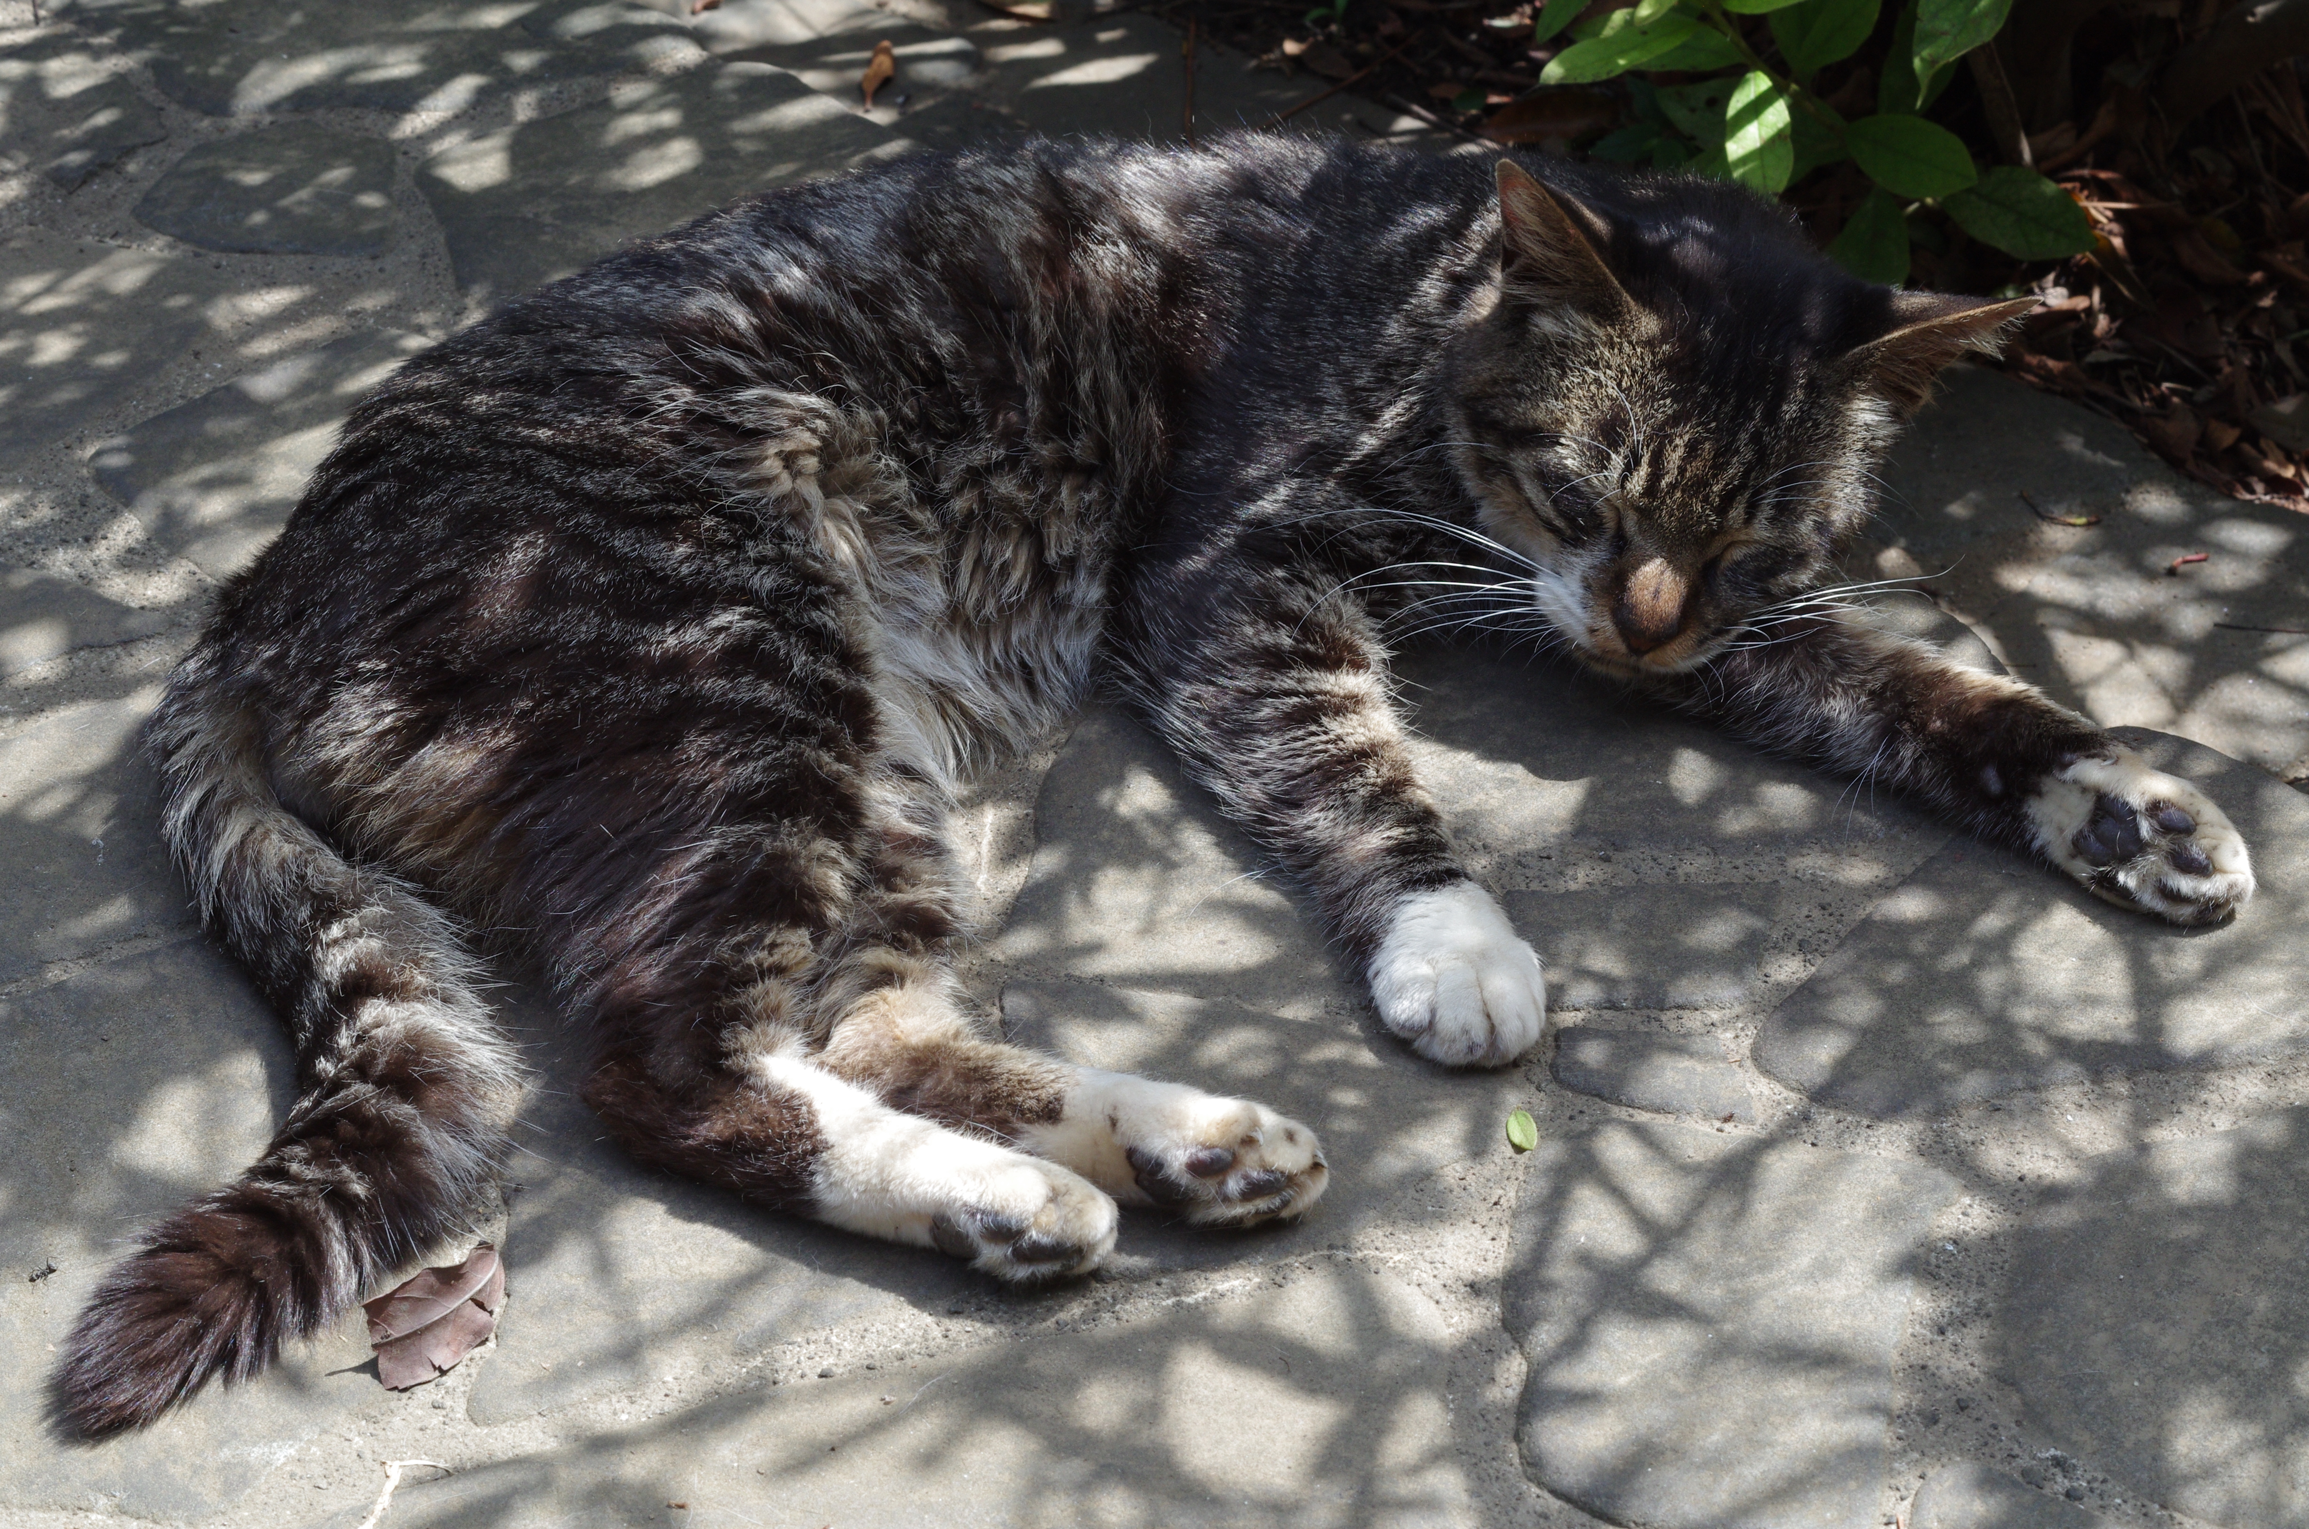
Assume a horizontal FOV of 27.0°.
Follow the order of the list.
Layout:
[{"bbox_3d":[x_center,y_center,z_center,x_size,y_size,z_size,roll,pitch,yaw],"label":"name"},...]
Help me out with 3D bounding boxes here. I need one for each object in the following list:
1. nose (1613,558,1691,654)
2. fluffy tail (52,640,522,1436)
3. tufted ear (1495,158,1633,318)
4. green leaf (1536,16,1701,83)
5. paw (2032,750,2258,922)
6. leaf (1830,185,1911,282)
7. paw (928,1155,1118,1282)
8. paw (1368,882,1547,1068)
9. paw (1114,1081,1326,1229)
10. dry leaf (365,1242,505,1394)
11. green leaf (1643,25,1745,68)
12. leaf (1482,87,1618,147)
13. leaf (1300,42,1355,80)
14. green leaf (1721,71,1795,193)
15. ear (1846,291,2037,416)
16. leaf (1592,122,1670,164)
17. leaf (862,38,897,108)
[{"bbox_3d":[0.121,-0.038,1.167,0.018,0.018,0.015,15,33,0],"label":"nose"},{"bbox_3d":[-0.189,0.057,1.079,0.100,0.055,0.220,0,38,0],"label":"fluffy tail"},{"bbox_3d":[0.100,-0.129,1.178,0.036,0.045,0.022,-2,34,41],"label":"tufted ear"},{"bbox_3d":[0.116,-0.178,1.196,0.044,0.007,0.019,-18,63,-16],"label":"green leaf"},{"bbox_3d":[0.224,0.016,1.091,0.056,0.029,0.034,27,49,26],"label":"paw"},{"bbox_3d":[0.183,-0.134,1.229,0.023,0.006,0.034,15,84,2],"label":"leaf"},{"bbox_3d":[-0.028,0.095,1.007,0.044,0.028,0.029,15,45,15],"label":"paw"},{"bbox_3d":[0.067,0.047,1.056,0.038,0.031,0.045,-9,44,-9],"label":"paw"},{"bbox_3d":[0.014,0.087,1.060,0.047,0.031,0.032,6,38,8],"label":"paw"},{"bbox_3d":[-0.150,0.115,0.999,0.037,0.011,0.030,-32,52,-29],"label":"dry leaf"},{"bbox_3d":[0.151,-0.201,1.344,0.035,0.012,0.020,-10,39,-13],"label":"green leaf"},{"bbox_3d":[0.108,-0.177,1.311,0.040,0.009,0.020,-4,43,-4],"label":"leaf"},{"bbox_3d":[0.053,-0.214,1.465,0.018,0.010,0.015,-10,39,-13],"label":"leaf"},{"bbox_3d":[0.167,-0.175,1.327,0.020,0.036,0.010,3,31,5],"label":"green leaf"},{"bbox_3d":[0.195,-0.102,1.192,0.045,0.036,0.022,-22,51,12],"label":"ear"},{"bbox_3d":[0.127,-0.167,1.286,0.024,0.005,0.017,-12,44,-13],"label":"leaf"},{"bbox_3d":[-0.084,-0.211,1.462,0.012,0.009,0.030,9,39,11],"label":"leaf"}]

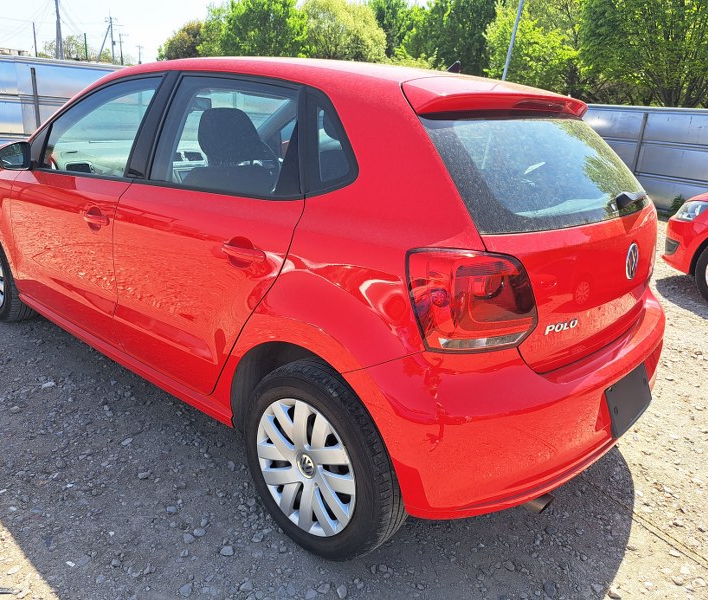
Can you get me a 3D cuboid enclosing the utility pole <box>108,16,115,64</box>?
[{"bbox_3d":[-36.745,-37.527,85.000,0.330,10.500,0.330,-5,22,-22],"label":"utility pole"}]

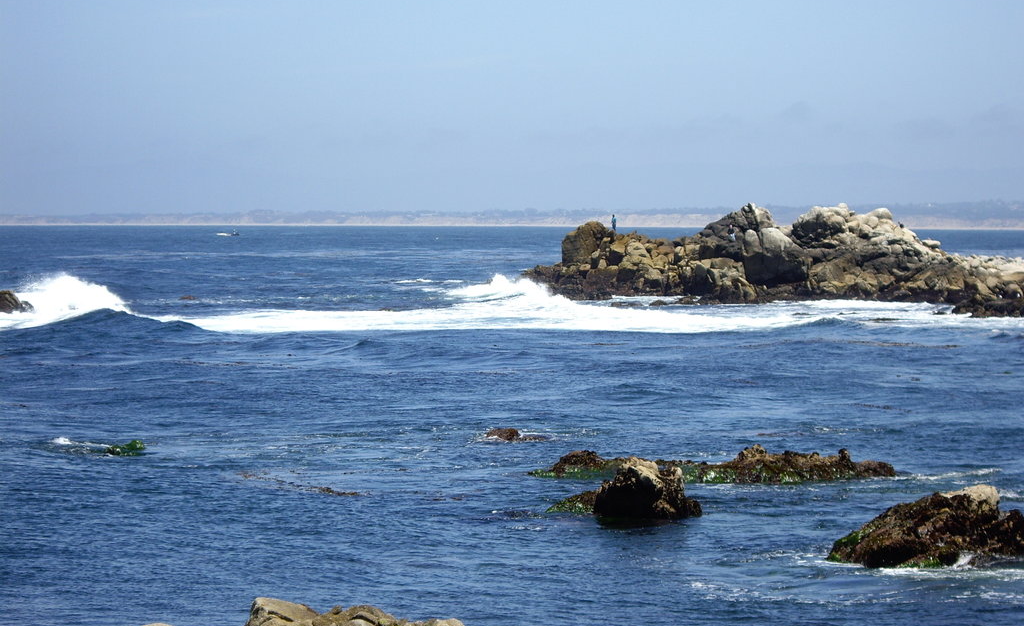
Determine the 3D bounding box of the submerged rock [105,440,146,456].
[{"bbox_3d":[-12.719,4.425,110.977,1.382,0.500,0.900,0,2,0],"label":"submerged rock"}]

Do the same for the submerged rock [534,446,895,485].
[{"bbox_3d":[6.025,4.482,100.331,10.711,1.050,3.600,0,2,0],"label":"submerged rock"}]

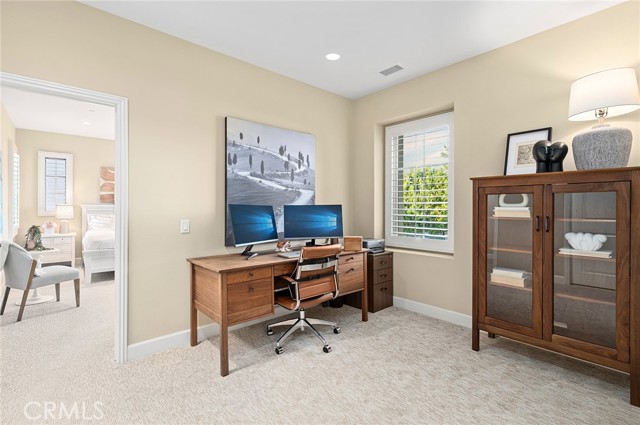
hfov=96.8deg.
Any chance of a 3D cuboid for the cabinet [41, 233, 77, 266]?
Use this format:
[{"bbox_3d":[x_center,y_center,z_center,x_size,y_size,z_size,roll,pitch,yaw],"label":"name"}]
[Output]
[{"bbox_3d":[-5.205,0.782,5.553,0.690,0.710,0.460,-1,1,-42],"label":"cabinet"}]

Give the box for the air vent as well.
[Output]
[{"bbox_3d":[0.795,-1.567,3.147,0.140,0.020,0.250,-1,1,-42],"label":"air vent"}]

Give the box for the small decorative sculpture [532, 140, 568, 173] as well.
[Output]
[{"bbox_3d":[1.782,-0.424,2.199,0.140,0.270,0.190,-1,1,-42],"label":"small decorative sculpture"}]

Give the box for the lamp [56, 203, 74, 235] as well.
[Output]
[{"bbox_3d":[-5.059,0.134,5.674,0.290,0.567,0.290,-1,1,-42],"label":"lamp"}]

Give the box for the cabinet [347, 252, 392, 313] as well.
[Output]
[{"bbox_3d":[0.585,0.841,3.640,0.385,0.672,0.540,-1,1,-42],"label":"cabinet"}]

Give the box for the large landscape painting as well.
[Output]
[{"bbox_3d":[-0.496,-0.303,3.145,1.130,1.260,0.050,-1,1,-42],"label":"large landscape painting"}]

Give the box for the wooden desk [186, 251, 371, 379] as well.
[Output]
[{"bbox_3d":[-0.334,0.807,2.833,1.640,0.762,0.690,-1,1,-42],"label":"wooden desk"}]

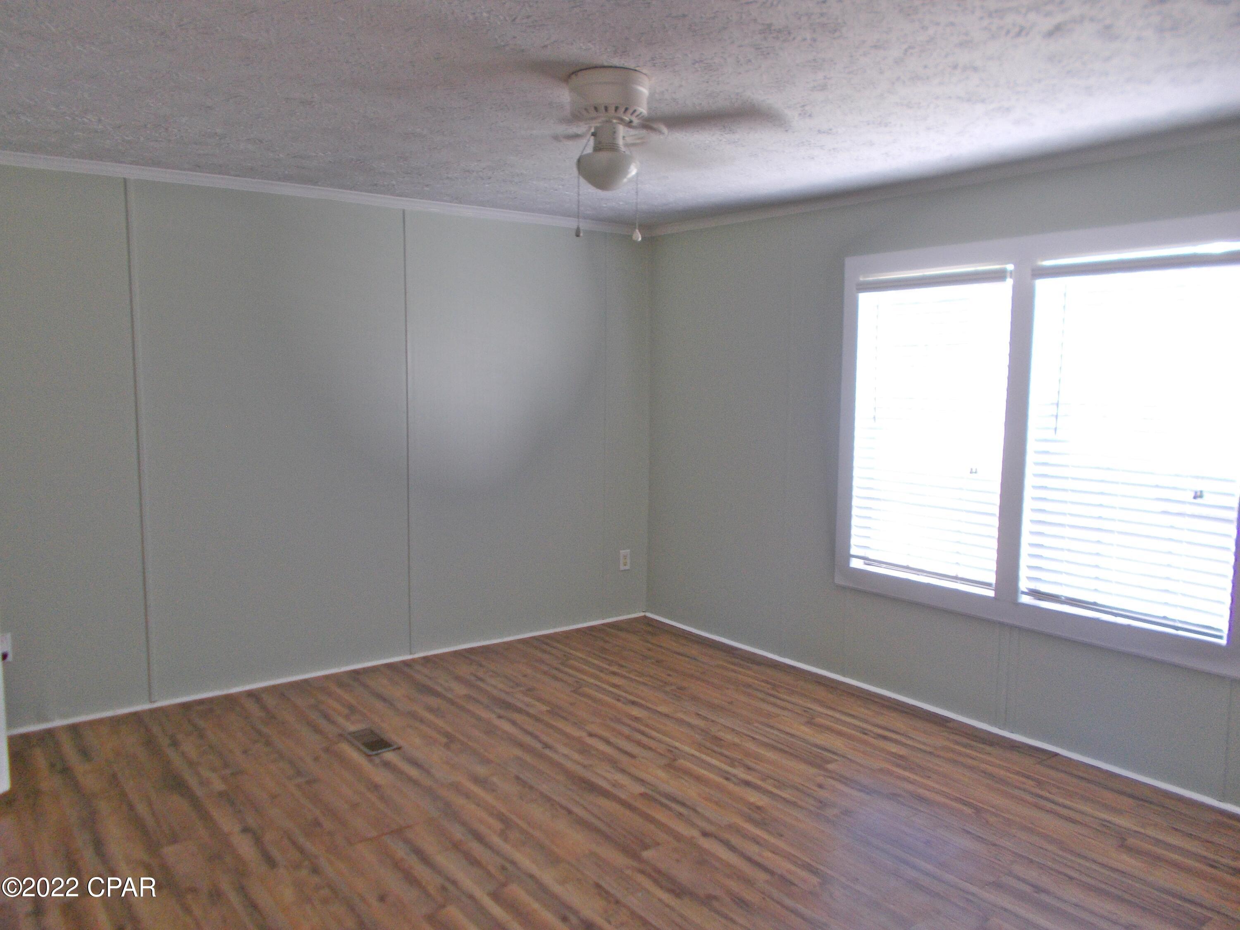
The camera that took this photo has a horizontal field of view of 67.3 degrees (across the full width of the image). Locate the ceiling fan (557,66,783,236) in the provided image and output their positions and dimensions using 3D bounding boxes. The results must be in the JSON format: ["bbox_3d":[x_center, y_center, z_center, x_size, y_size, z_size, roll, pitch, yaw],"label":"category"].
[{"bbox_3d":[-0.025,-0.881,2.670,1.040,0.450,1.030,1,6,10],"label":"ceiling fan"}]

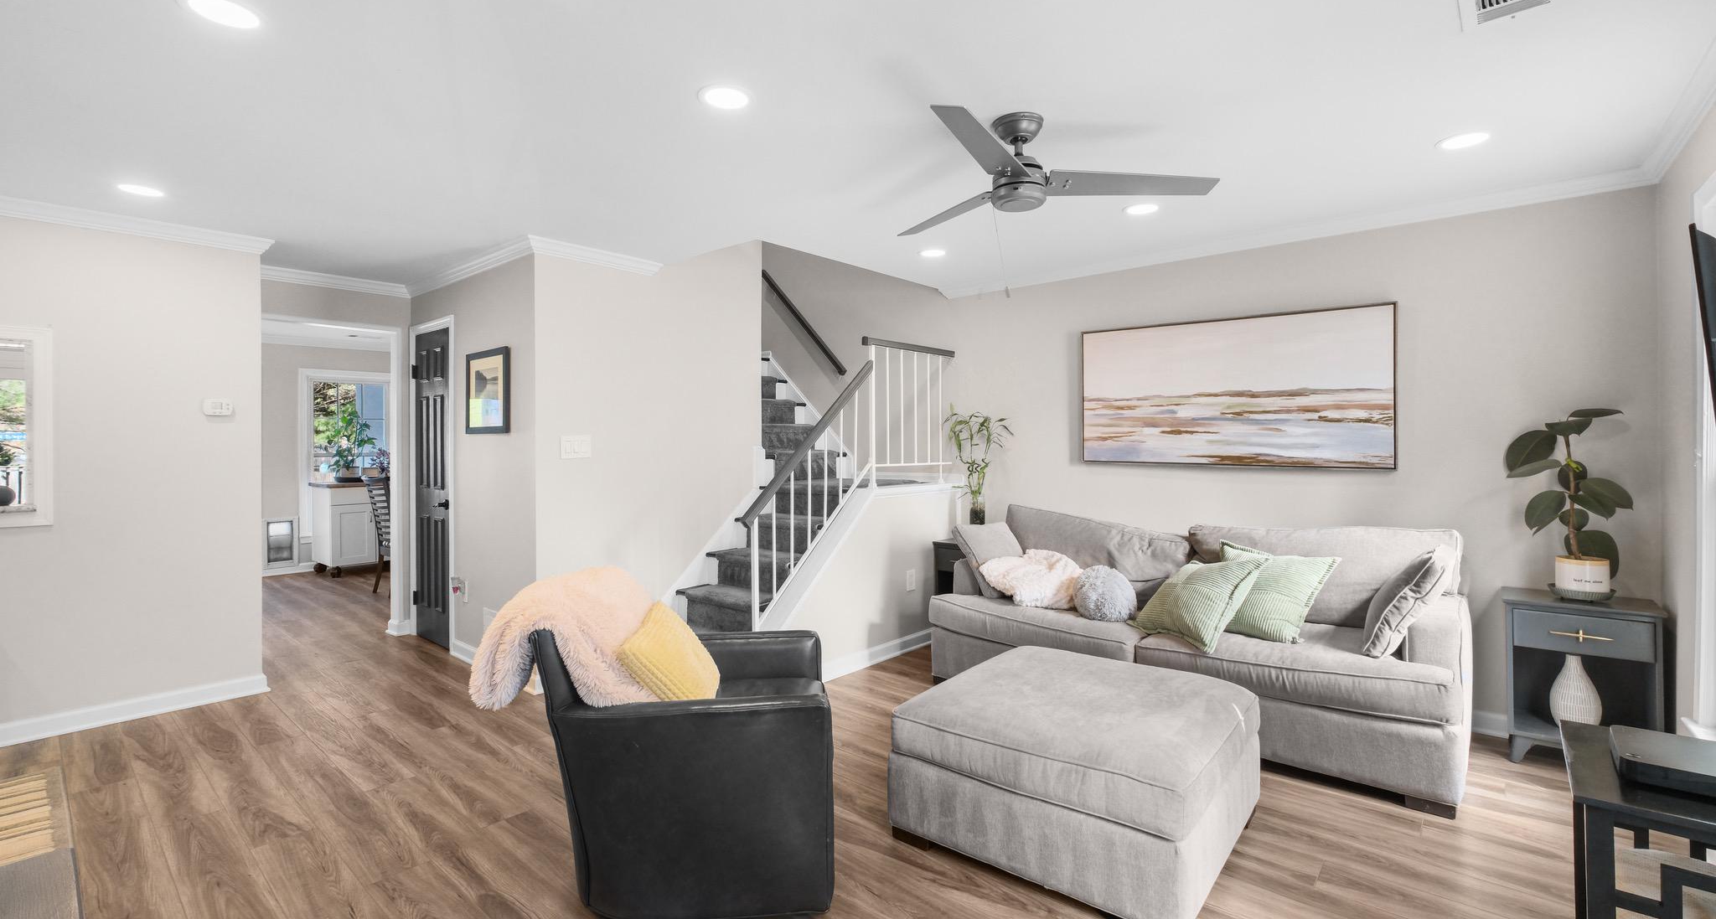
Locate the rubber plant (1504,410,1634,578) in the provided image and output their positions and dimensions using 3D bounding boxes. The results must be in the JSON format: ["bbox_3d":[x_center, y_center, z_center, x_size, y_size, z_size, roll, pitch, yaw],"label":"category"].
[{"bbox_3d":[2.776,0.143,2.814,0.350,0.685,0.340,1,1,40],"label":"rubber plant"}]

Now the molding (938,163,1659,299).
[{"bbox_3d":[1.838,-1.123,3.820,3.325,0.078,0.085,1,1,40],"label":"molding"}]

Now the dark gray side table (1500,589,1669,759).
[{"bbox_3d":[2.851,0.892,2.832,0.445,0.665,0.340,1,1,40],"label":"dark gray side table"}]

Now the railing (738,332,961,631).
[{"bbox_3d":[0.044,0.101,4.202,0.070,1.650,1.870,1,1,40],"label":"railing"}]

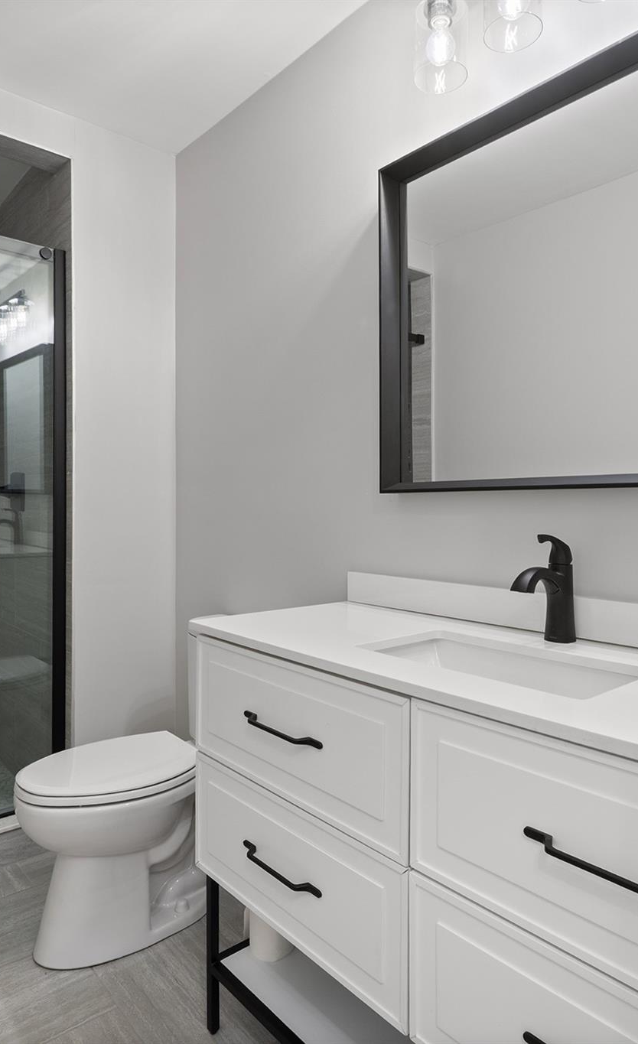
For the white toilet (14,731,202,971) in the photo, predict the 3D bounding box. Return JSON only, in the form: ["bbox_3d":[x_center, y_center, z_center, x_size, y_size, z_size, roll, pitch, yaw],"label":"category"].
[{"bbox_3d":[-0.399,0.652,1.706,0.750,0.715,0.440,0,1,-41],"label":"white toilet"}]

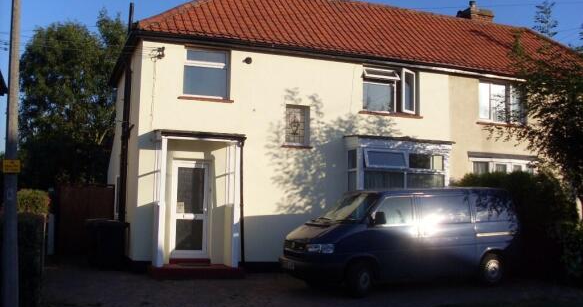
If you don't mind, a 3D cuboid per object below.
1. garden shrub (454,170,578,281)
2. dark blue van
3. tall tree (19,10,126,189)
[{"bbox_3d":[5.028,1.620,14.300,2.400,2.500,2.300,3,-6,-20],"label":"garden shrub"},{"bbox_3d":[2.130,1.620,12.360,4.720,1.940,1.870,4,-6,-26],"label":"dark blue van"},{"bbox_3d":[-8.817,-1.016,26.000,4.800,9.300,4.800,3,-6,-20],"label":"tall tree"}]

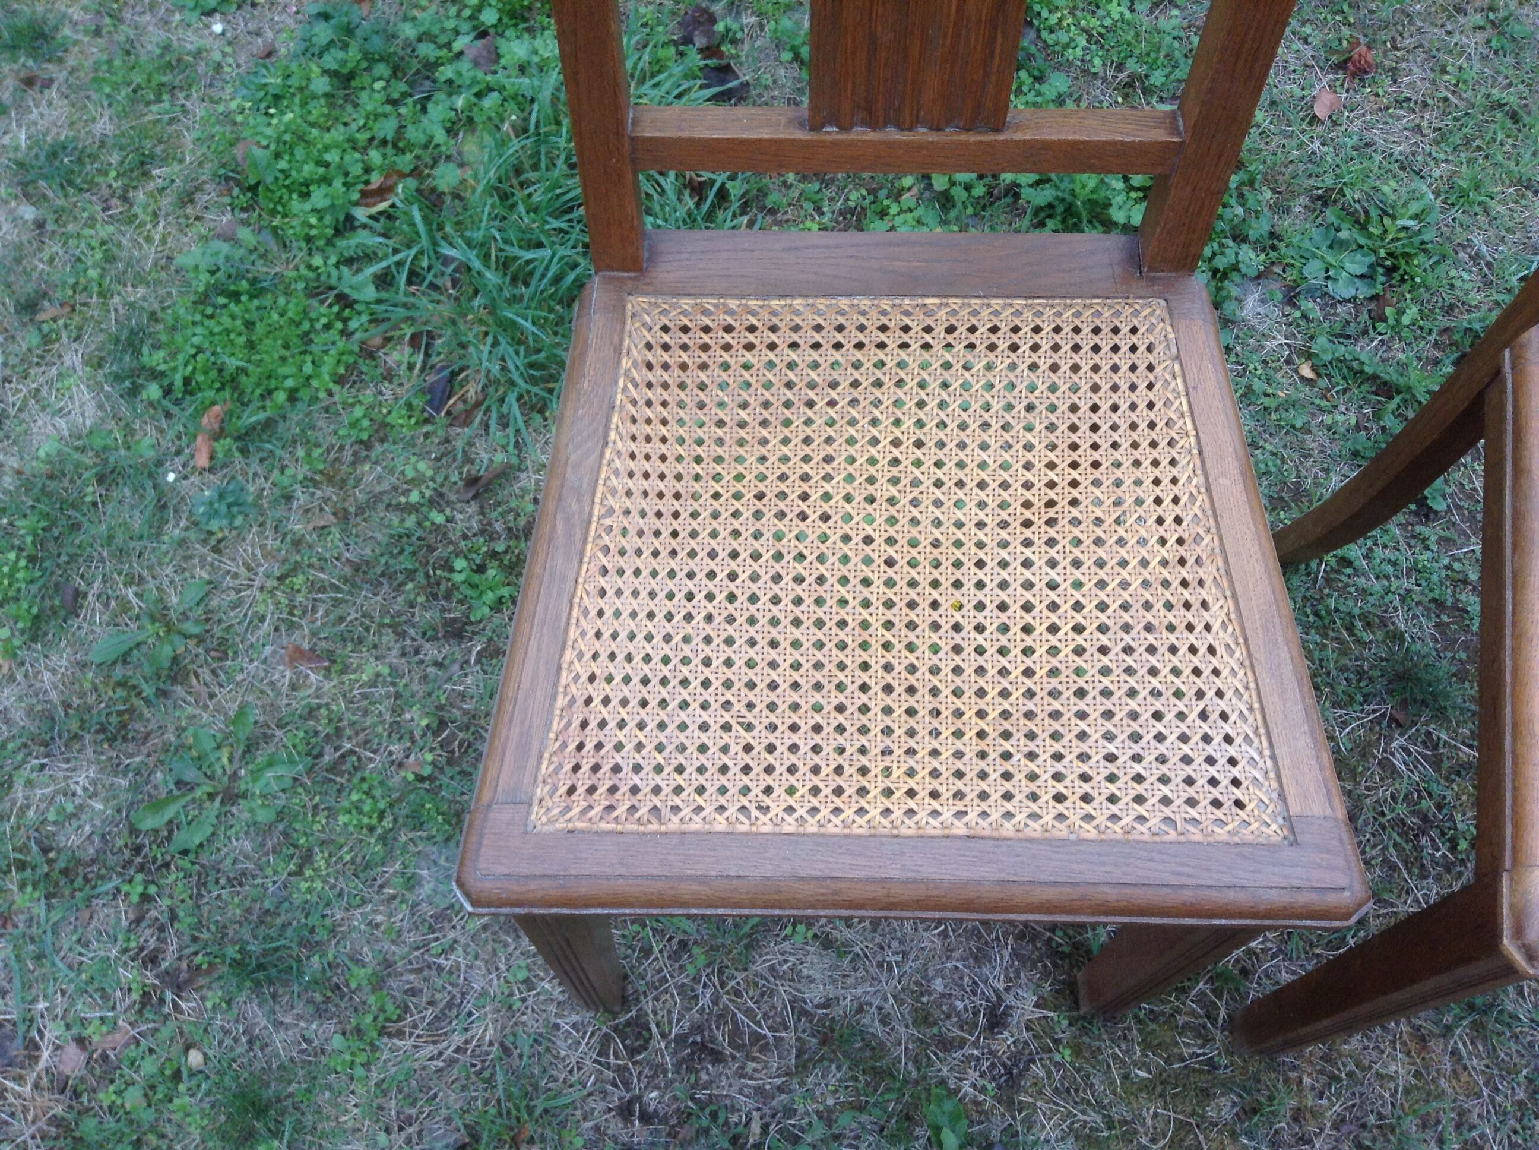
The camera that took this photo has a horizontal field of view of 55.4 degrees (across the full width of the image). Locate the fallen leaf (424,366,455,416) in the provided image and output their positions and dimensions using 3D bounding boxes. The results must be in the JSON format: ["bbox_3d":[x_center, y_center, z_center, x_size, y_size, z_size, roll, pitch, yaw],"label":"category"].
[{"bbox_3d":[-0.299,-0.168,1.330,0.021,0.016,0.050,9,66,4],"label":"fallen leaf"}]

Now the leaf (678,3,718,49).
[{"bbox_3d":[-0.074,-0.575,1.534,0.041,0.018,0.043,-1,66,-1],"label":"leaf"}]

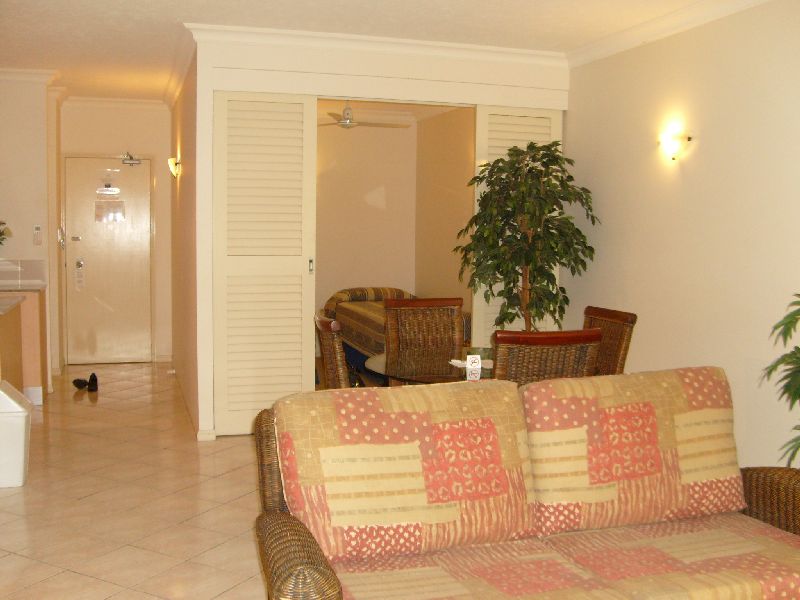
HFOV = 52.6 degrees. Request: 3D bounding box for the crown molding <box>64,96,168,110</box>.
[{"bbox_3d":[-2.766,-1.935,7.921,1.040,0.100,0.090,-1,6,-19],"label":"crown molding"}]

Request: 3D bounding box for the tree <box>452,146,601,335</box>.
[{"bbox_3d":[0.833,-0.029,5.371,0.900,1.960,0.900,-1,6,-19],"label":"tree"}]

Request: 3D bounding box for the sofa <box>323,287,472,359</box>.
[{"bbox_3d":[-0.033,0.324,7.921,1.030,0.770,1.950,-1,6,-19],"label":"sofa"}]

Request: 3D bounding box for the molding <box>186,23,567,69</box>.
[{"bbox_3d":[-0.042,-1.708,5.543,2.790,0.100,0.090,-1,6,-19],"label":"molding"}]

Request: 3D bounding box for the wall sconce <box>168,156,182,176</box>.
[{"bbox_3d":[-1.938,-1.140,6.921,0.115,0.170,0.250,-1,6,-19],"label":"wall sconce"}]

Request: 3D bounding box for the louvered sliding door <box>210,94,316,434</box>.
[{"bbox_3d":[-0.907,-0.222,5.482,0.690,2.280,0.040,-1,6,-19],"label":"louvered sliding door"}]

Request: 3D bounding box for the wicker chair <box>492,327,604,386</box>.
[{"bbox_3d":[0.556,0.602,3.821,0.500,0.980,0.580,-1,6,-19],"label":"wicker chair"}]

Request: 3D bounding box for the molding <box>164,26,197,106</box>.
[{"bbox_3d":[-1.825,-1.822,6.597,0.090,0.100,3.250,-1,6,-19],"label":"molding"}]

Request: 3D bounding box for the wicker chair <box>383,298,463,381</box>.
[{"bbox_3d":[0.229,0.506,4.814,0.500,0.980,0.580,-1,6,-19],"label":"wicker chair"}]

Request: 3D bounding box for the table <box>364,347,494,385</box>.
[{"bbox_3d":[0.366,0.681,4.294,1.150,0.730,1.150,-1,6,-19],"label":"table"}]

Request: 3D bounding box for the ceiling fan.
[{"bbox_3d":[-0.473,-1.747,7.393,1.150,0.370,1.150,-1,6,-19],"label":"ceiling fan"}]

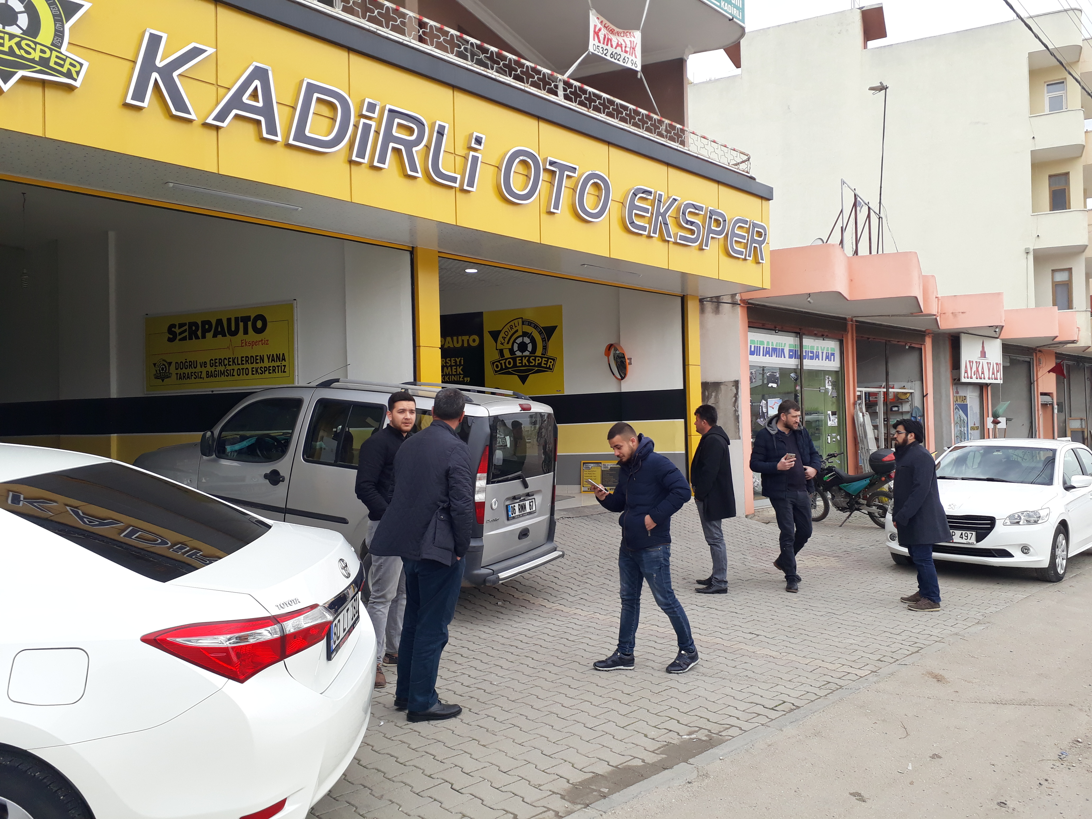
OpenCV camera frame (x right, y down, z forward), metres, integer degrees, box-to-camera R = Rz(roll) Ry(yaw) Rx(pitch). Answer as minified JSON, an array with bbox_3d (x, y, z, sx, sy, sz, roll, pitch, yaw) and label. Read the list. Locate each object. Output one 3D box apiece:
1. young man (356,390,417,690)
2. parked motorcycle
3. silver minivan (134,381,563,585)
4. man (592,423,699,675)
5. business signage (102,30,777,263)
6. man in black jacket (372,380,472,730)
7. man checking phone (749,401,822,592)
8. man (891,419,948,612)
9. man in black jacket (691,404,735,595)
[{"bbox_3d":[-0.965,0.795,5.430,0.540,1.800,0.400,-1,-2,-27],"label":"young man"},{"bbox_3d":[4.730,1.215,13.200,0.780,1.220,2.050,0,-2,-38],"label":"parked motorcycle"},{"bbox_3d":[-2.141,0.591,8.189,4.250,1.820,1.720,5,4,26],"label":"silver minivan"},{"bbox_3d":[0.655,0.903,5.620,0.620,1.620,0.480,-1,-2,-18],"label":"man"},{"bbox_3d":[0.088,-2.532,9.666,0.110,0.650,9.320,-3,-2,44],"label":"business signage"},{"bbox_3d":[-0.700,0.791,4.780,0.560,1.800,0.420,-2,-2,34],"label":"man in black jacket"},{"bbox_3d":[2.385,0.848,8.480,0.660,1.820,0.500,-1,-1,-12],"label":"man checking phone"},{"bbox_3d":[3.430,0.922,7.840,0.470,1.680,0.520,-2,-2,22],"label":"man"},{"bbox_3d":[1.655,0.850,8.420,0.440,1.800,0.540,-2,-1,12],"label":"man in black jacket"}]

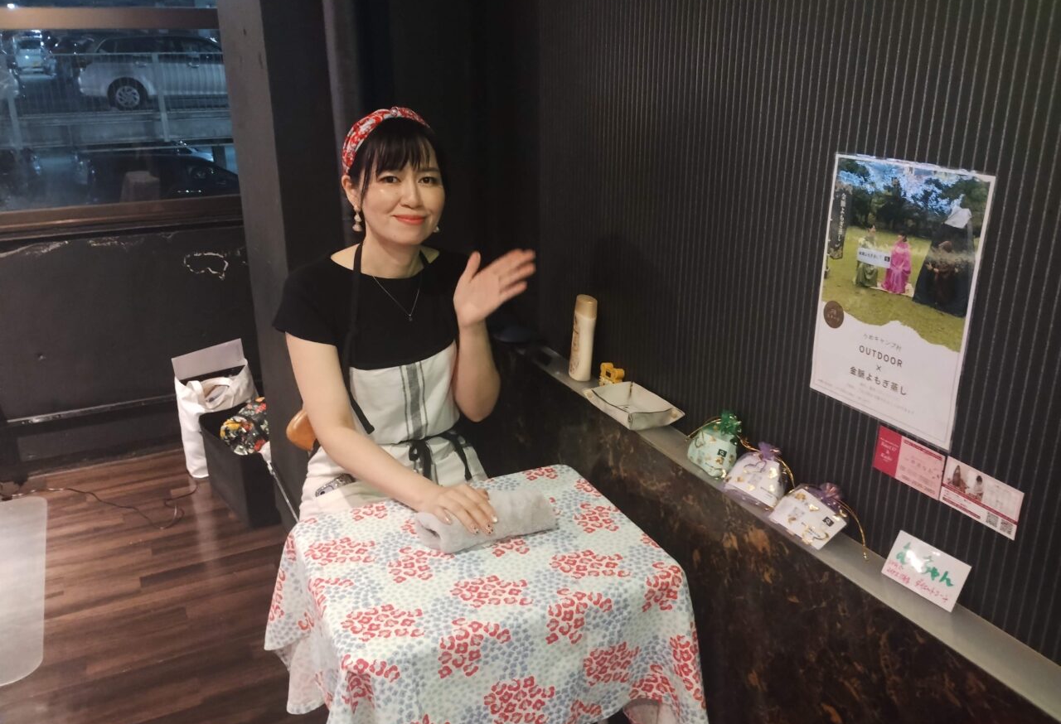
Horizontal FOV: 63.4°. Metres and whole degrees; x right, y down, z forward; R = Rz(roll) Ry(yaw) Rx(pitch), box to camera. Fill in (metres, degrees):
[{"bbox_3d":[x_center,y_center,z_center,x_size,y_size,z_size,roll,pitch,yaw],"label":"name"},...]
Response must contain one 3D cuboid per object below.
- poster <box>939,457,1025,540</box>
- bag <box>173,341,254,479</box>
[{"bbox_3d":[0.475,0.143,0.908,0.003,0.055,0.091,-10,22,-24],"label":"poster"},{"bbox_3d":[-1.076,0.173,2.957,0.265,0.410,0.120,-19,27,-41],"label":"bag"}]

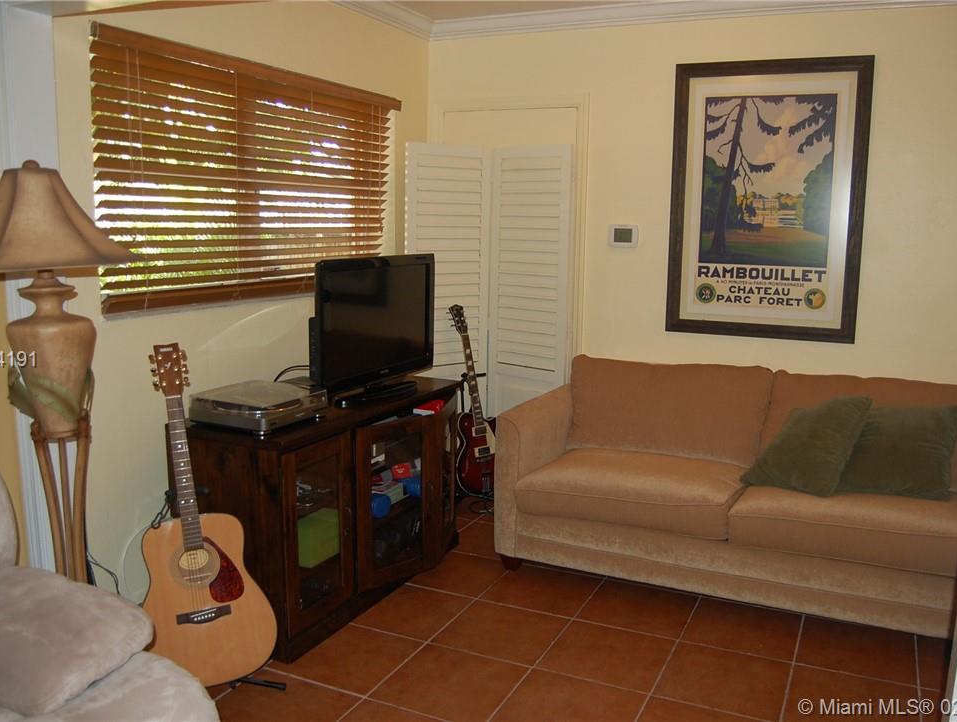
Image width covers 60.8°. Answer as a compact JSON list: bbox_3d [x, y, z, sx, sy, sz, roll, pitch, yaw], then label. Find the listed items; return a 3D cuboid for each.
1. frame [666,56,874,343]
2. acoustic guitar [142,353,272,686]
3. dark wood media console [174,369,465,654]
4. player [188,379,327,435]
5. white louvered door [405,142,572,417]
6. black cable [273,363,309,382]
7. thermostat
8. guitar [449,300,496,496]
[{"bbox_3d":[1.285,-0.717,3.643,0.830,1.215,0.035,5,10,25],"label":"frame"},{"bbox_3d":[-0.870,0.452,2.446,0.410,1.040,0.115,-7,-11,-23],"label":"acoustic guitar"},{"bbox_3d":[-0.587,0.527,3.264,0.510,0.755,1.230,5,10,25],"label":"dark wood media console"},{"bbox_3d":[-0.764,0.158,2.860,0.340,0.100,0.355,5,10,25],"label":"player"},{"bbox_3d":[0.051,-0.156,4.155,0.804,1.849,0.275,2,9,6],"label":"white louvered door"},{"bbox_3d":[-0.734,0.050,3.207,0.050,0.065,0.200,5,11,24],"label":"black cable"},{"bbox_3d":[0.711,-0.610,3.988,0.138,0.103,0.033,5,11,24],"label":"thermostat"},{"bbox_3d":[-0.030,0.196,4.084,0.335,1.000,0.075,-5,-5,-38],"label":"guitar"}]

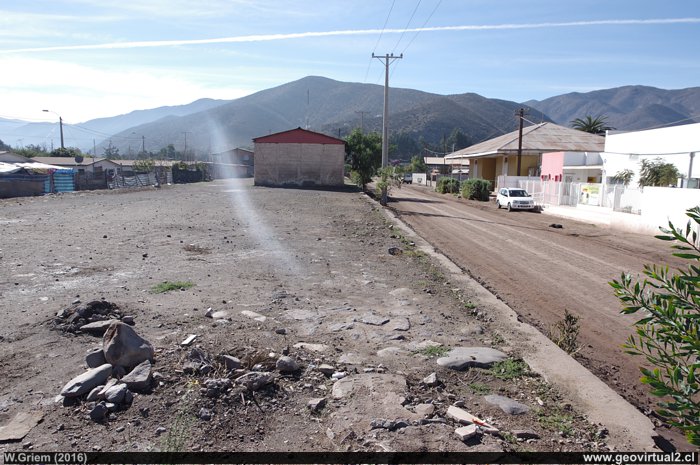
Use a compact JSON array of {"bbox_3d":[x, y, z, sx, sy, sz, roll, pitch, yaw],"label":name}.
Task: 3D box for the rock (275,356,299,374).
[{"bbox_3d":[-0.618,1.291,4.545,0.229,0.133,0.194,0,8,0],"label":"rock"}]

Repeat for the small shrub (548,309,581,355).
[{"bbox_3d":[2.114,1.023,4.634,0.330,0.530,0.330,1,7,0],"label":"small shrub"}]

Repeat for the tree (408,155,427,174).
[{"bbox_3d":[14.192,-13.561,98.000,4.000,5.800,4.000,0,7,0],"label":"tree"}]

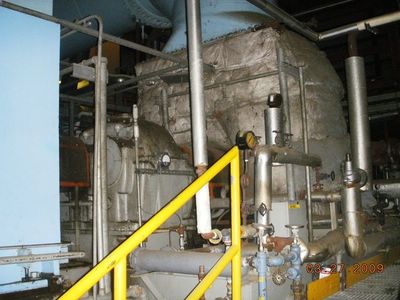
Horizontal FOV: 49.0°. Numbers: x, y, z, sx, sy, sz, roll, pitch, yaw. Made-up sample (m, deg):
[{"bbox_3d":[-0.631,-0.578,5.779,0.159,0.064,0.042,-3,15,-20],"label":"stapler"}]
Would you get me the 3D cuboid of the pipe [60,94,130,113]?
[{"bbox_3d":[-1.593,-0.707,6.878,0.085,0.085,1.420,-7,-7,35],"label":"pipe"}]

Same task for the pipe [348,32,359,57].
[{"bbox_3d":[1.508,-1.036,4.313,0.089,0.243,0.089,-2,-6,0],"label":"pipe"}]

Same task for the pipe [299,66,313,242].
[{"bbox_3d":[1.292,0.035,5.415,0.042,2.154,0.042,-2,-6,0],"label":"pipe"}]

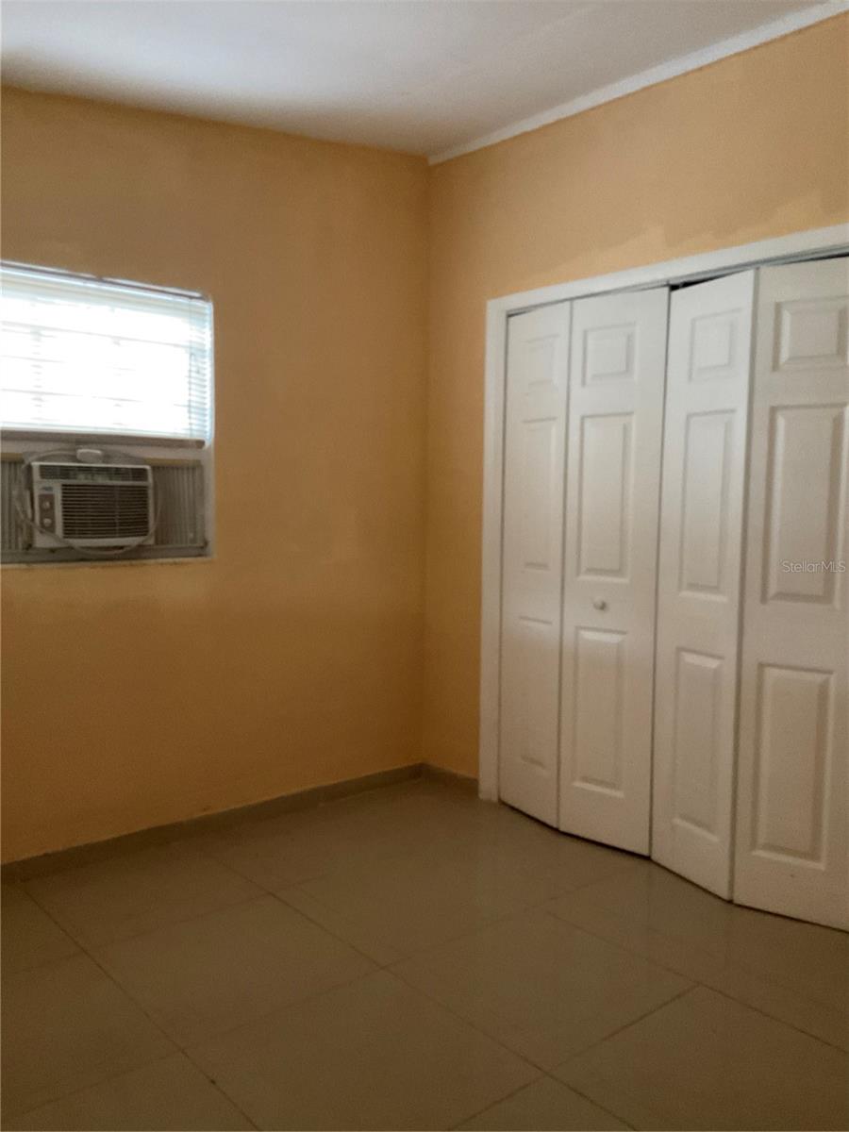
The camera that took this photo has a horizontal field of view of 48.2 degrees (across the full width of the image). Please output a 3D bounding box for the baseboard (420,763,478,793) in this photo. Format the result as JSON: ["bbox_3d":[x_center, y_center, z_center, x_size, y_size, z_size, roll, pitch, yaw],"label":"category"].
[{"bbox_3d":[0.116,0.949,4.220,0.014,0.080,0.376,-4,6,-40],"label":"baseboard"}]

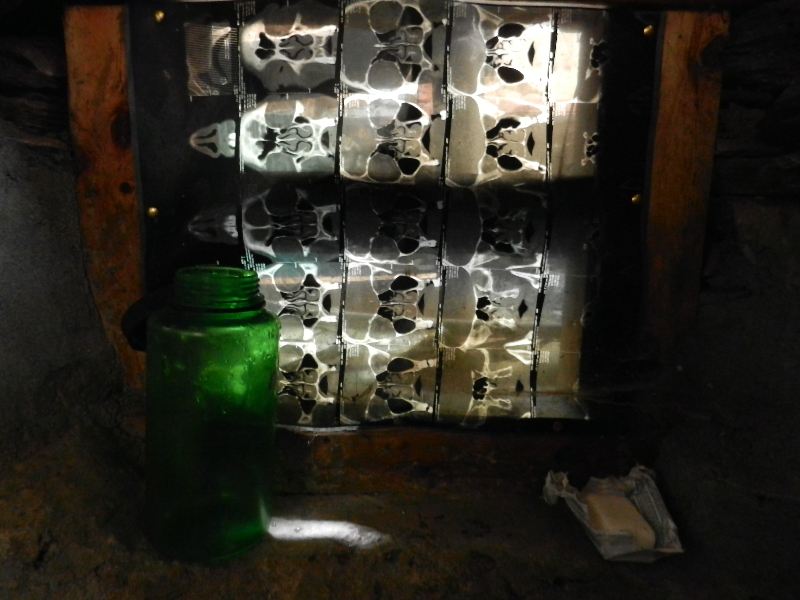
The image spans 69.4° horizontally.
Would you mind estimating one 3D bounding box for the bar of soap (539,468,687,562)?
[{"bbox_3d":[0.159,0.160,0.446,0.083,0.034,0.092,0,8,0],"label":"bar of soap"}]

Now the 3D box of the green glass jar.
[{"bbox_3d":[-0.138,0.078,0.426,0.090,0.202,0.090,2,8,0],"label":"green glass jar"}]

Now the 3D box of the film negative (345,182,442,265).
[{"bbox_3d":[-0.005,-0.063,0.480,0.081,0.068,0.003,0,8,0],"label":"film negative"}]

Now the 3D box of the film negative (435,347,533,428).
[{"bbox_3d":[0.074,0.075,0.499,0.081,0.071,0.003,0,8,0],"label":"film negative"}]

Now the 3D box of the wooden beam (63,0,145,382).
[{"bbox_3d":[-0.233,-0.076,0.481,0.050,0.305,0.036,0,8,0],"label":"wooden beam"}]

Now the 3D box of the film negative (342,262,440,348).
[{"bbox_3d":[-0.007,0.005,0.489,0.083,0.074,0.003,0,8,0],"label":"film negative"}]

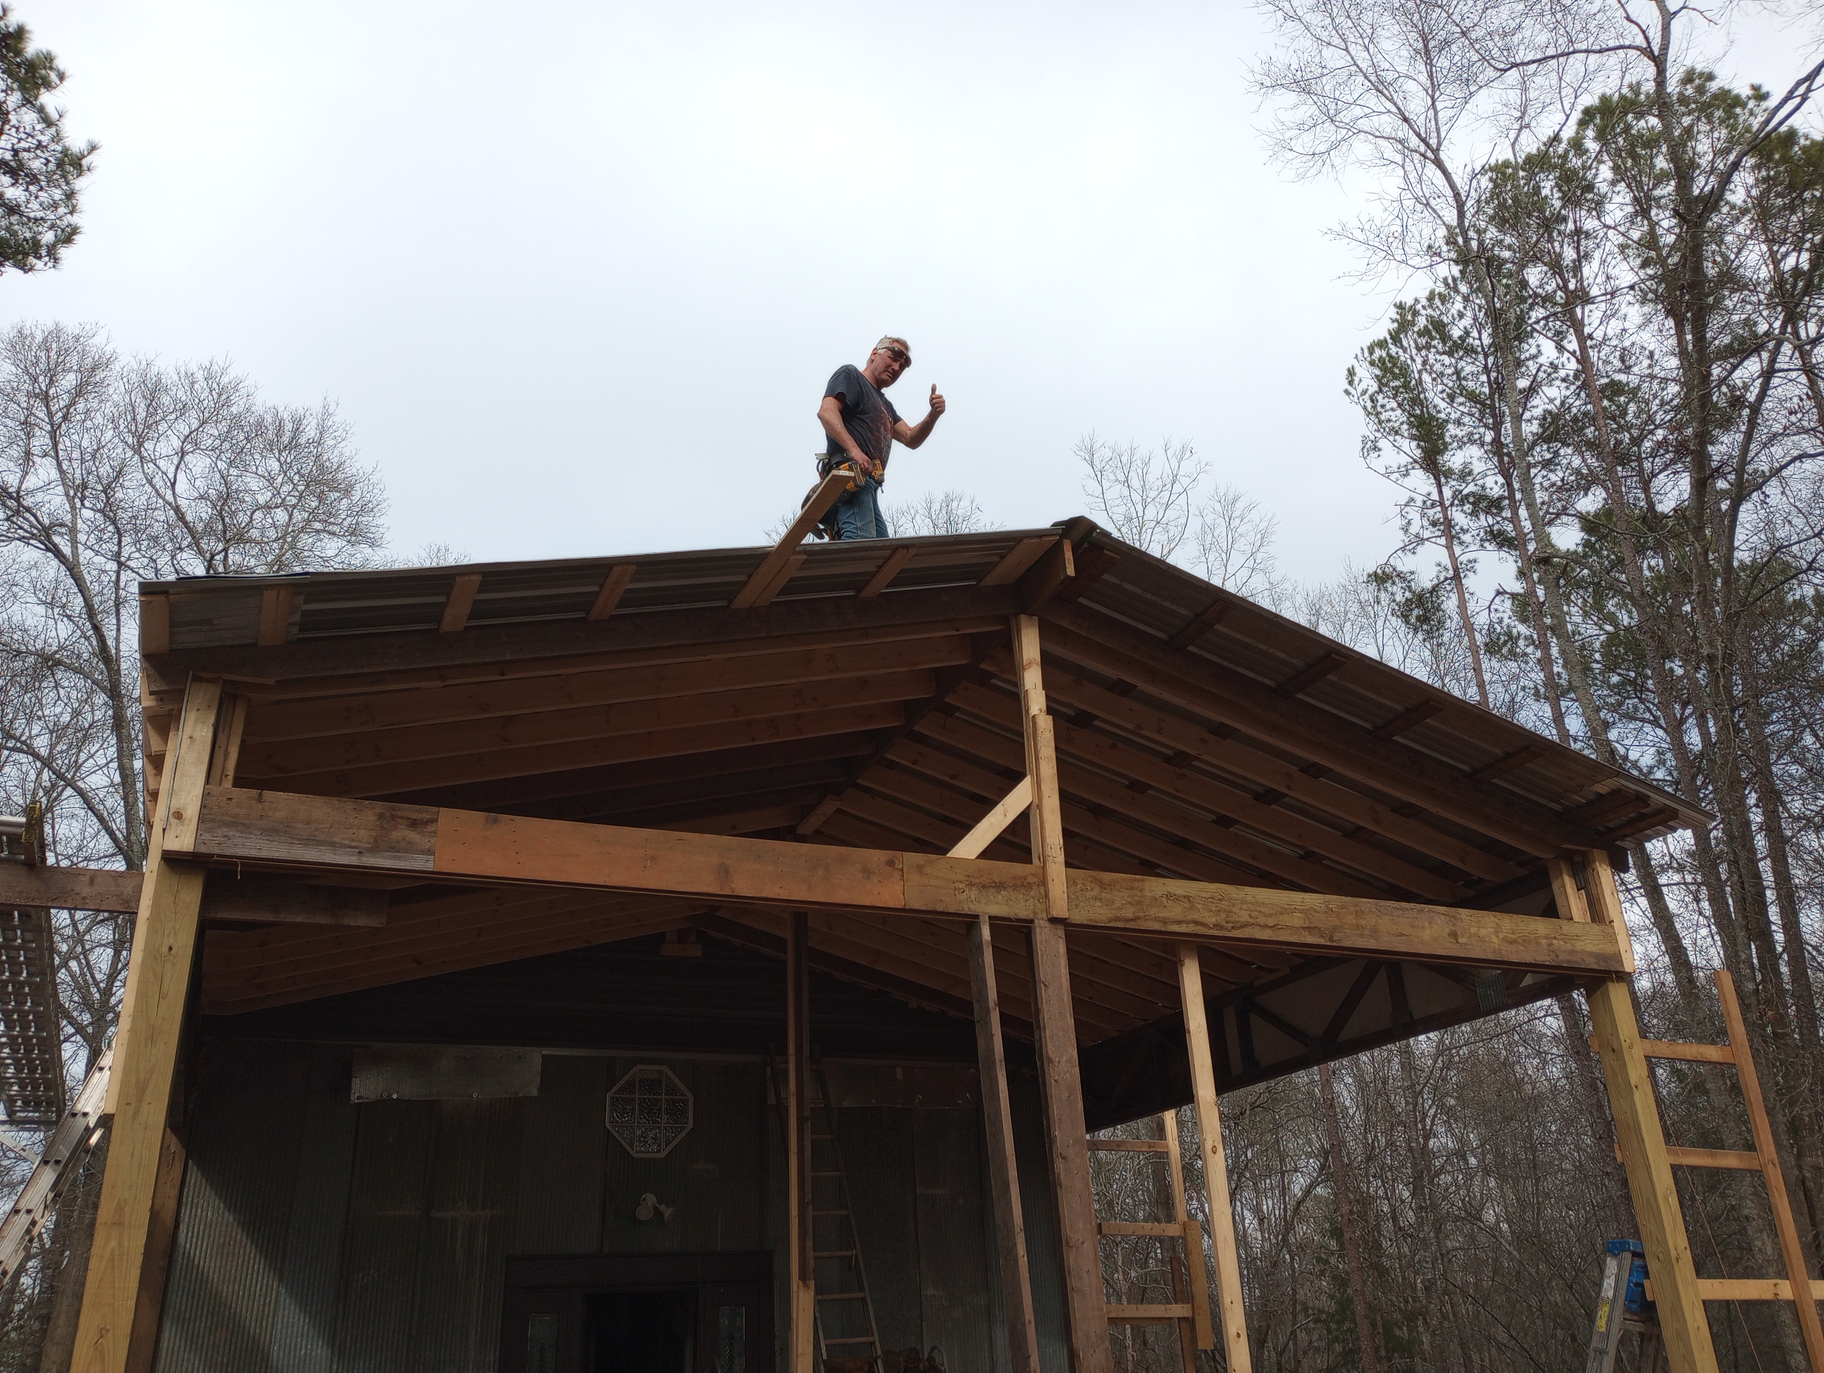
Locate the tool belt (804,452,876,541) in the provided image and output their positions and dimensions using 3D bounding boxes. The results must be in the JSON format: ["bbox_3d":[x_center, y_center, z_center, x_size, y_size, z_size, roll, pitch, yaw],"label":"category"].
[{"bbox_3d":[-0.338,-0.967,7.423,0.370,0.380,0.500,-17,-28,28],"label":"tool belt"}]

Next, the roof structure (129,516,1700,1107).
[{"bbox_3d":[-0.357,1.146,8.548,7.270,1.800,5.570,8,-27,-23],"label":"roof structure"}]

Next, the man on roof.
[{"bbox_3d":[-0.196,-1.084,7.466,0.470,1.712,0.600,-17,-28,28],"label":"man on roof"}]

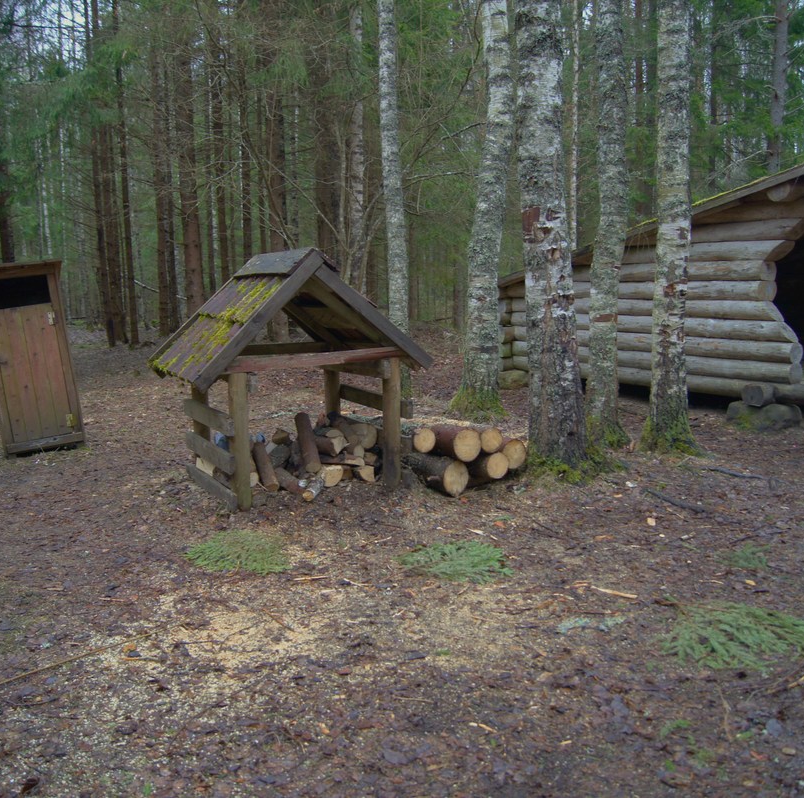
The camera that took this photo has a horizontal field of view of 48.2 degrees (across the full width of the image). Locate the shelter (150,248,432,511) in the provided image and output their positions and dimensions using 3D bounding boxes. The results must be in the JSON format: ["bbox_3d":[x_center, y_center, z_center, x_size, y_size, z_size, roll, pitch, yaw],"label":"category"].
[{"bbox_3d":[-0.893,-0.241,7.126,1.788,1.826,1.368,-5,9,-26],"label":"shelter"}]

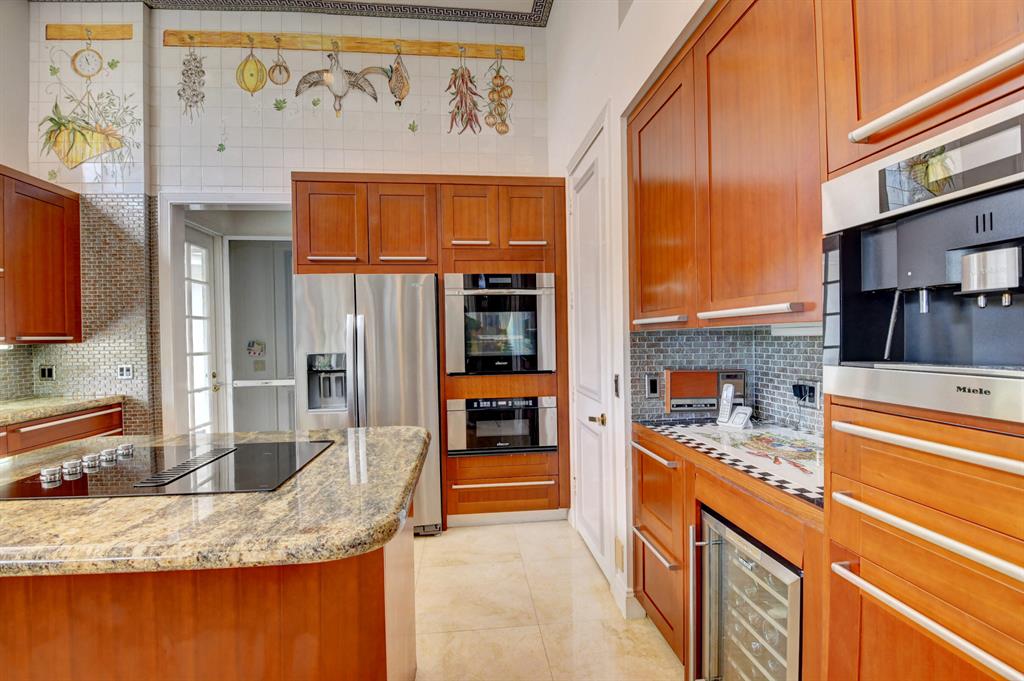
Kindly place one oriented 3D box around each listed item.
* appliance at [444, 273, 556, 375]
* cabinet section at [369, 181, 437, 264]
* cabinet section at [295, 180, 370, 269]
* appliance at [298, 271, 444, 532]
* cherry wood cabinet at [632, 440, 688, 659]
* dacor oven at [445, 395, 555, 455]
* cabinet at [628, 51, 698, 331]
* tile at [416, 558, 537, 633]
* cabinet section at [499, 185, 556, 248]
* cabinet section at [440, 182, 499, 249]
[{"bbox_3d":[-0.104,-0.116,3.271,0.771,0.702,0.580,-1,1,-6],"label":"appliance"},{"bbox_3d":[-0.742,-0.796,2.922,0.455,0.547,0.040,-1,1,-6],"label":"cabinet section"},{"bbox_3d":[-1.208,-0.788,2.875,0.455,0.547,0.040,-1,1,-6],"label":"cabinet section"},{"bbox_3d":[-0.985,0.449,3.169,0.910,1.776,0.780,-1,1,-6],"label":"appliance"},{"bbox_3d":[0.876,0.846,1.863,0.560,0.766,0.452,-1,1,-8],"label":"cherry wood cabinet"},{"bbox_3d":[-0.089,0.606,3.271,0.770,0.400,0.560,-1,1,-6],"label":"dacor oven"},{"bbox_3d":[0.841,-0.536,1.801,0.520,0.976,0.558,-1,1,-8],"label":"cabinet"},{"bbox_3d":[-0.209,1.344,2.256,0.607,0.012,0.580,-1,1,-6],"label":"tile"},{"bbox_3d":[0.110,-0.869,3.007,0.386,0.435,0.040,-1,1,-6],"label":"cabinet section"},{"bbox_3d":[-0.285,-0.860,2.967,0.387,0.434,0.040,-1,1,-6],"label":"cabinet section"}]

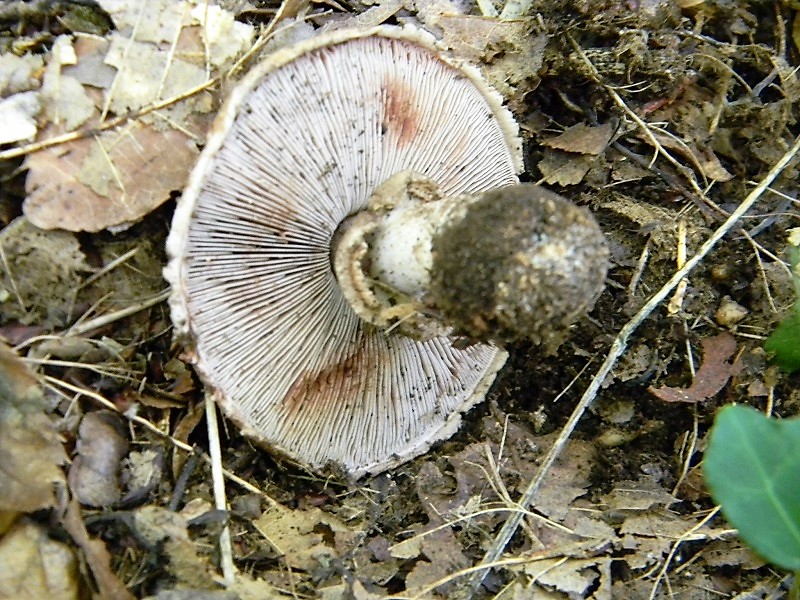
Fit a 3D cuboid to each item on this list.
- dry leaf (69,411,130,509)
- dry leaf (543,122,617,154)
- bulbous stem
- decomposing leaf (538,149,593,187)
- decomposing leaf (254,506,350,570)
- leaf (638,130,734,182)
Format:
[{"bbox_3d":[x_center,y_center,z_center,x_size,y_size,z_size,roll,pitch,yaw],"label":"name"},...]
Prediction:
[{"bbox_3d":[-0.063,0.033,0.400,0.011,0.008,0.019,3,65,1],"label":"dry leaf"},{"bbox_3d":[0.040,-0.036,0.433,0.016,0.004,0.008,-3,65,-1],"label":"dry leaf"},{"bbox_3d":[0.008,-0.008,0.362,0.029,0.061,0.029,0,93,-37],"label":"bulbous stem"},{"bbox_3d":[0.037,-0.031,0.433,0.013,0.003,0.011,0,65,0],"label":"decomposing leaf"},{"bbox_3d":[-0.021,0.049,0.396,0.019,0.003,0.013,5,65,2],"label":"decomposing leaf"},{"bbox_3d":[0.065,-0.032,0.433,0.021,0.004,0.007,27,68,12],"label":"leaf"}]

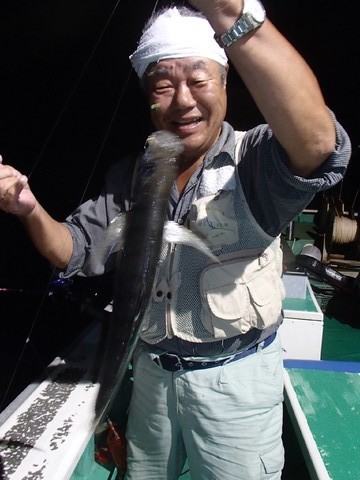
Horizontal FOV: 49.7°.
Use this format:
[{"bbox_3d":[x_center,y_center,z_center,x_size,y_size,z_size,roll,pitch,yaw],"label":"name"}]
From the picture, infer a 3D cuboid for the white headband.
[{"bbox_3d":[-0.006,-0.387,0.775,0.190,0.122,0.208,-12,15,-9],"label":"white headband"}]

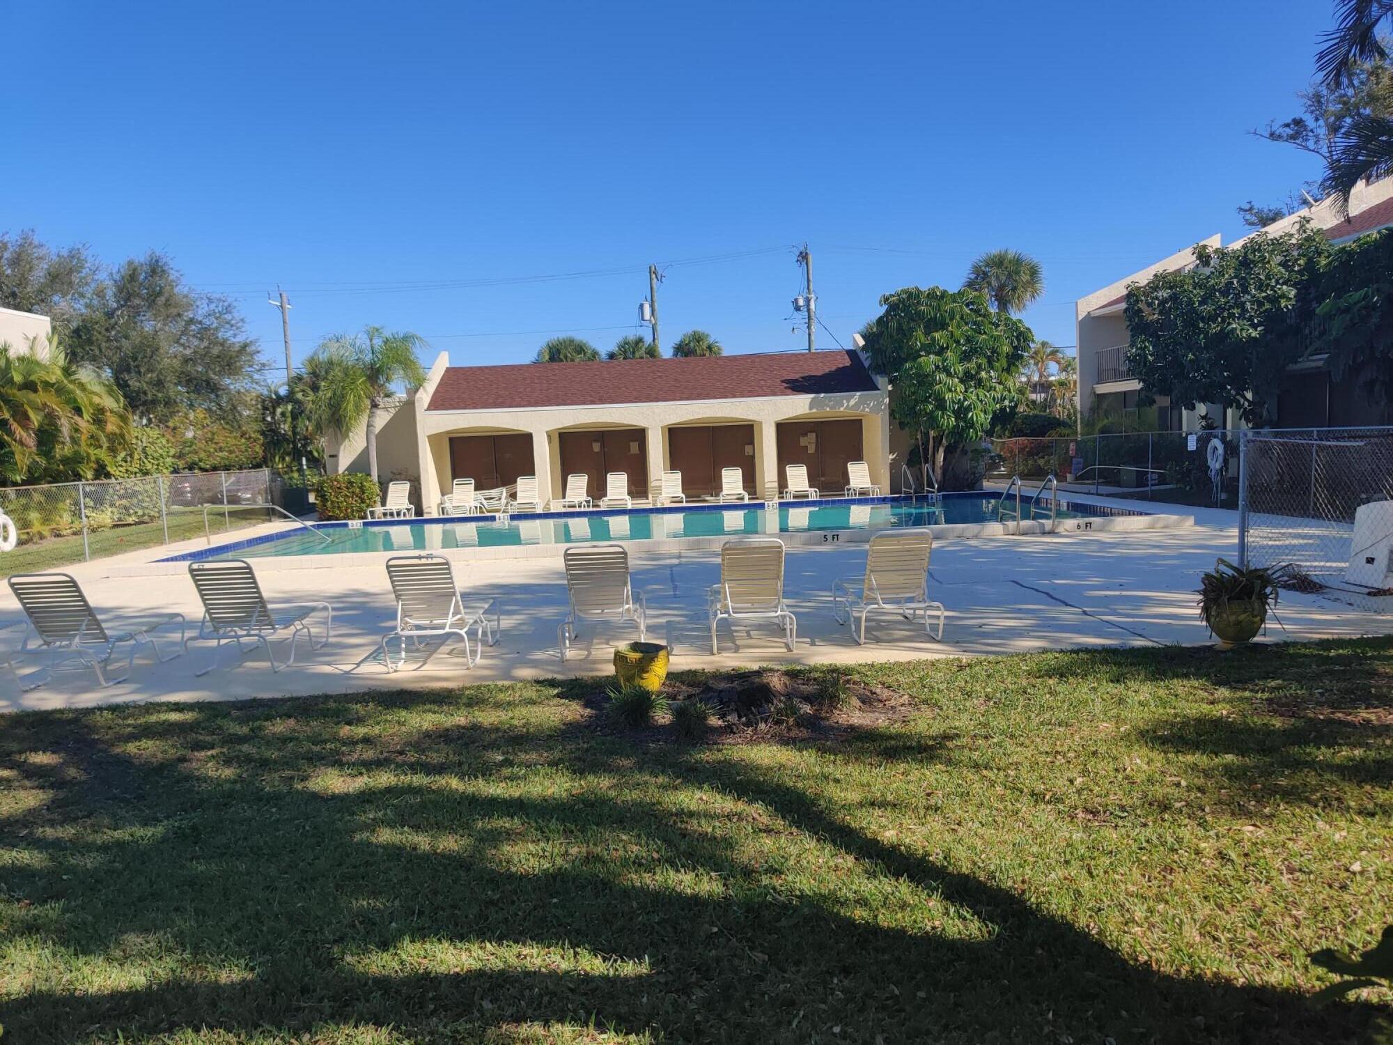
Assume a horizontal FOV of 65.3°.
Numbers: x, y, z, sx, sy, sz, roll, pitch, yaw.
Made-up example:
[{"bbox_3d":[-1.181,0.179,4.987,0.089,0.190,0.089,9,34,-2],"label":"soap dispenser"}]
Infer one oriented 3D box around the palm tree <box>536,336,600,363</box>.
[{"bbox_3d":[-5.817,-5.295,50.724,3.000,6.773,3.000,-2,4,0],"label":"palm tree"}]

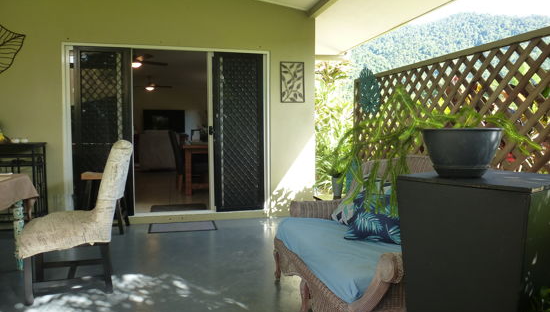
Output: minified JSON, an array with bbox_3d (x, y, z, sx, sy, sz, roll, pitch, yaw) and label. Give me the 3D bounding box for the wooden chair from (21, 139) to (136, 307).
[{"bbox_3d":[-1.402,0.433,2.792,0.706,1.070,0.484,-1,4,-14],"label":"wooden chair"}]

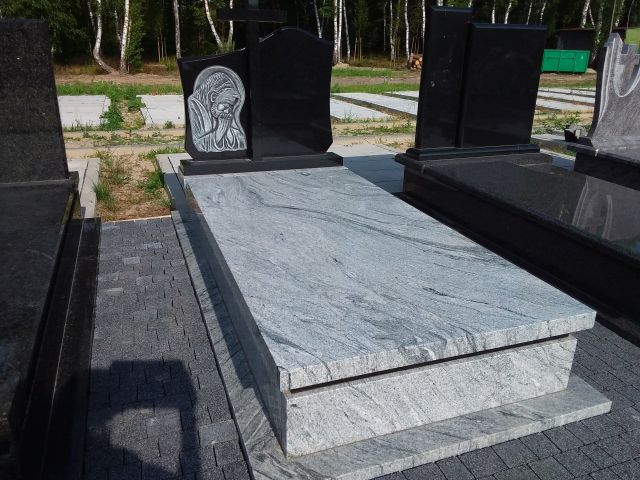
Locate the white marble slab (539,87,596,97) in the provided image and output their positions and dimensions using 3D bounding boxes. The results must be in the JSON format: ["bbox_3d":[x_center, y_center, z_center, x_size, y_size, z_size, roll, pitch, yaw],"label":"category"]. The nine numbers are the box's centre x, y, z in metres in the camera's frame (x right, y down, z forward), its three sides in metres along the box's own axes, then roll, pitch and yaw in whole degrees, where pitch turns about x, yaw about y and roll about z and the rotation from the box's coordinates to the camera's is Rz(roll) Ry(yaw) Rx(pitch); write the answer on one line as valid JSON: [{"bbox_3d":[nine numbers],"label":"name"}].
[{"bbox_3d":[8.068,-4.657,16.533,1.540,0.110,2.970,-6,22,-19],"label":"white marble slab"}]

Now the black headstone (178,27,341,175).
[{"bbox_3d":[-0.382,-0.934,3.480,1.122,0.902,0.242,-6,20,-19],"label":"black headstone"}]

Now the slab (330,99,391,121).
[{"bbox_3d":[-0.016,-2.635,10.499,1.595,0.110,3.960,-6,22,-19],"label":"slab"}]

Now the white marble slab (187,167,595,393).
[{"bbox_3d":[0.046,-0.051,2.553,1.100,0.066,2.207,-6,22,-19],"label":"white marble slab"}]

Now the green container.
[{"bbox_3d":[18.685,-13.699,39.735,3.100,1.600,1.800,6,20,13],"label":"green container"}]

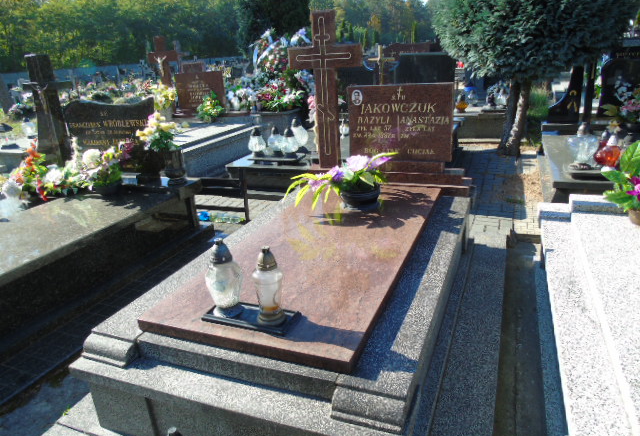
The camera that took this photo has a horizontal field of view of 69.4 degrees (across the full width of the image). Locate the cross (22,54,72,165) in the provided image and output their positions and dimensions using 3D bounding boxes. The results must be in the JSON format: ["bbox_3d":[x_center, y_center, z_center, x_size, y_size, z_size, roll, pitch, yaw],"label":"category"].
[{"bbox_3d":[-2.525,-0.970,4.330,0.450,1.120,0.140,3,19,19],"label":"cross"}]

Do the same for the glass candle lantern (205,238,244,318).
[{"bbox_3d":[-0.340,0.211,1.643,0.130,0.289,0.130,4,21,21],"label":"glass candle lantern"}]

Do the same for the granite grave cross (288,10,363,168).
[{"bbox_3d":[0.051,-0.886,3.300,0.517,1.074,0.075,4,22,22],"label":"granite grave cross"}]

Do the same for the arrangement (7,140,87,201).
[{"bbox_3d":[-2.397,-0.407,4.050,0.580,0.420,0.380,3,19,19],"label":"arrangement"}]

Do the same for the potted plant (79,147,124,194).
[{"bbox_3d":[-1.774,-0.390,3.740,0.320,0.365,0.300,4,21,22],"label":"potted plant"}]

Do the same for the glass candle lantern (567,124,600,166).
[{"bbox_3d":[1.913,-0.532,3.382,0.235,0.308,0.180,4,21,22],"label":"glass candle lantern"}]

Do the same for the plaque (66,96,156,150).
[{"bbox_3d":[-1.729,-0.698,3.922,0.993,0.626,0.079,4,21,21],"label":"plaque"}]

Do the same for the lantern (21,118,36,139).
[{"bbox_3d":[-4.588,-1.419,7.288,0.205,0.289,0.205,4,21,22],"label":"lantern"}]

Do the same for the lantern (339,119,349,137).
[{"bbox_3d":[0.316,-1.177,6.048,0.140,0.234,0.140,-3,19,1],"label":"lantern"}]

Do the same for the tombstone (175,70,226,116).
[{"bbox_3d":[-1.939,-2.036,7.500,0.790,0.670,0.120,3,19,19],"label":"tombstone"}]

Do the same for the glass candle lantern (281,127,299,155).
[{"bbox_3d":[-0.318,-0.791,4.867,0.185,0.312,0.185,-3,19,1],"label":"glass candle lantern"}]

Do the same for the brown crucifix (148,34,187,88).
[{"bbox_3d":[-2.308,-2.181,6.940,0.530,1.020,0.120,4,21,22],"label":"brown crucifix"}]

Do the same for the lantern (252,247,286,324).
[{"bbox_3d":[-0.187,0.237,1.664,0.109,0.284,0.109,-3,18,1],"label":"lantern"}]

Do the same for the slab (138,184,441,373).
[{"bbox_3d":[0.042,0.122,2.394,0.860,0.038,1.805,4,22,22],"label":"slab"}]

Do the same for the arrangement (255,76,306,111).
[{"bbox_3d":[-0.658,-2.057,7.700,0.720,0.540,0.480,3,19,19],"label":"arrangement"}]

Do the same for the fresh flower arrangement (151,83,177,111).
[{"bbox_3d":[-2.278,-1.774,6.750,0.380,0.380,0.360,4,21,21],"label":"fresh flower arrangement"}]

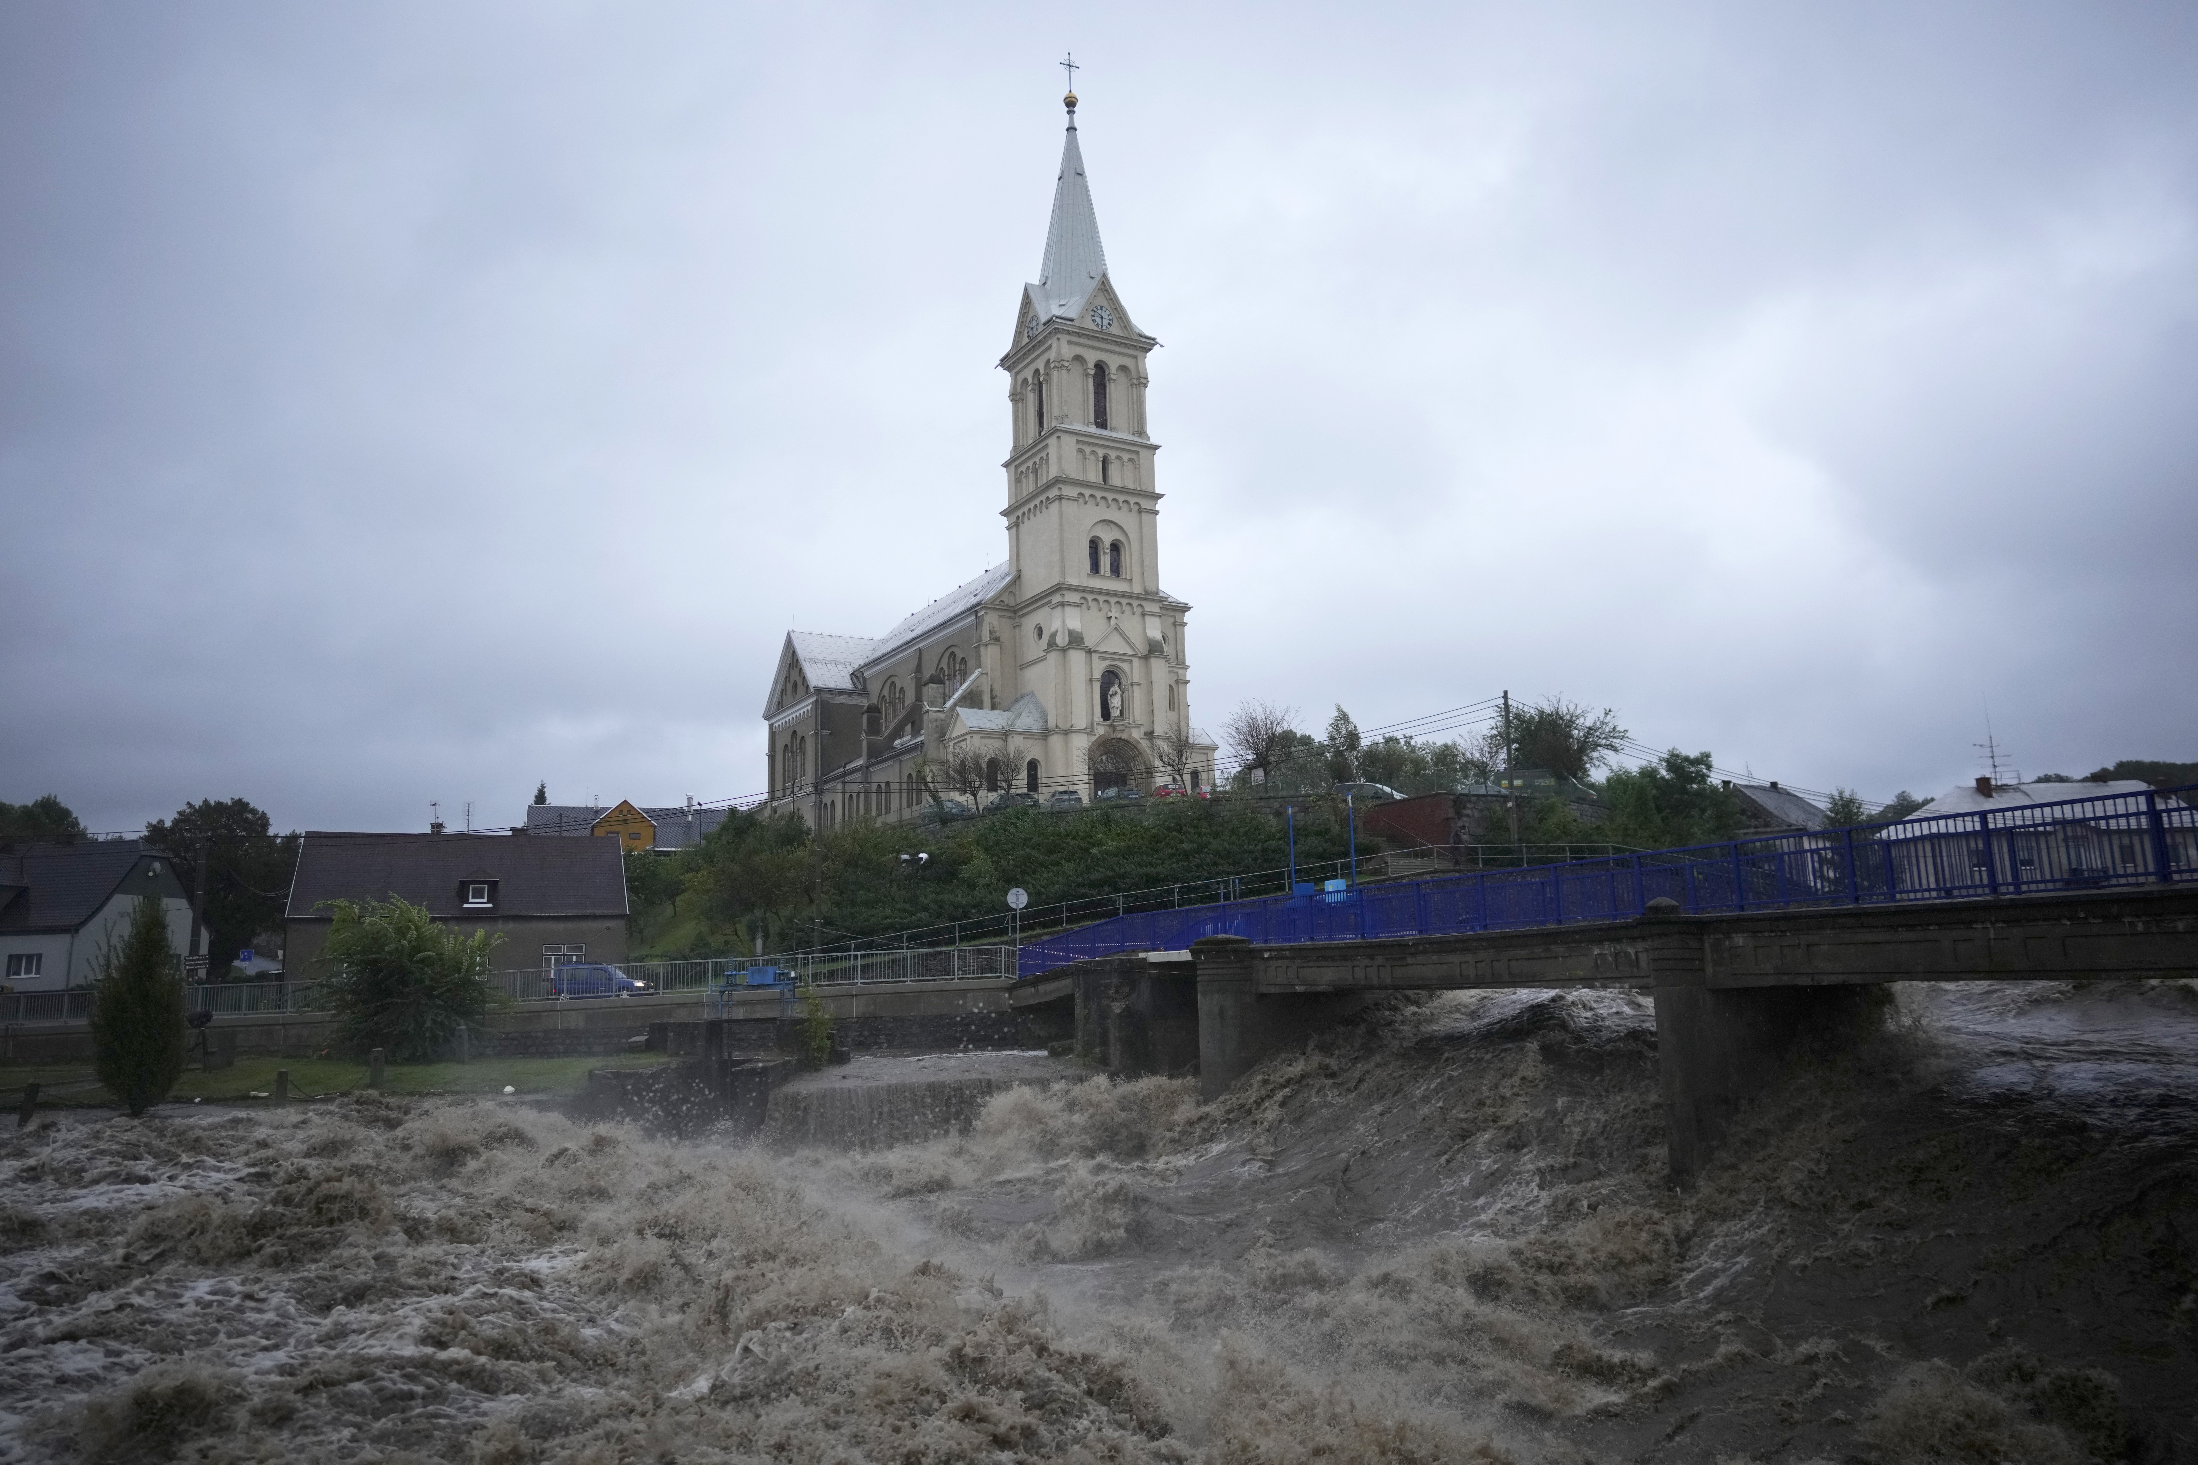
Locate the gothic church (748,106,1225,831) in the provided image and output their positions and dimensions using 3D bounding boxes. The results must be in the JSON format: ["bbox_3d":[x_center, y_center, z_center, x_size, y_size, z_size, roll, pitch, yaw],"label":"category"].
[{"bbox_3d":[-11.296,-17.211,117.261,21.000,52.000,48.500,4,-11,-30],"label":"gothic church"}]

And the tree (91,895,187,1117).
[{"bbox_3d":[-20.659,5.871,31.500,1.750,4.700,1.750,5,-12,-33],"label":"tree"}]

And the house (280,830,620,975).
[{"bbox_3d":[-30.076,8.881,68.860,13.800,8.400,9.400,3,-11,-27],"label":"house"}]

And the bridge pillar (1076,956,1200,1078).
[{"bbox_3d":[1.121,8.320,42.500,3.400,3.800,3.200,3,-11,-24],"label":"bridge pillar"}]

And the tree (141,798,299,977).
[{"bbox_3d":[-46.767,8.777,78.000,7.400,10.400,7.200,4,-11,-31],"label":"tree"}]

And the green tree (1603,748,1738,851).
[{"bbox_3d":[28.147,3.629,72.000,6.400,5.500,5.800,-6,-11,21],"label":"green tree"}]

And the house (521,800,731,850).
[{"bbox_3d":[-38.857,9.725,120.529,15.200,7.200,9.000,2,-11,-20],"label":"house"}]

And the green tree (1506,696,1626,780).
[{"bbox_3d":[25.234,0.833,79.000,6.200,5.600,5.800,-5,-10,18],"label":"green tree"}]

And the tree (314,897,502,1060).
[{"bbox_3d":[-23.767,8.524,50.500,5.800,5.500,5.200,3,-11,-25],"label":"tree"}]

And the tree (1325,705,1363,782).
[{"bbox_3d":[14.532,1.122,87.000,2.200,5.400,2.200,-3,-10,9],"label":"tree"}]

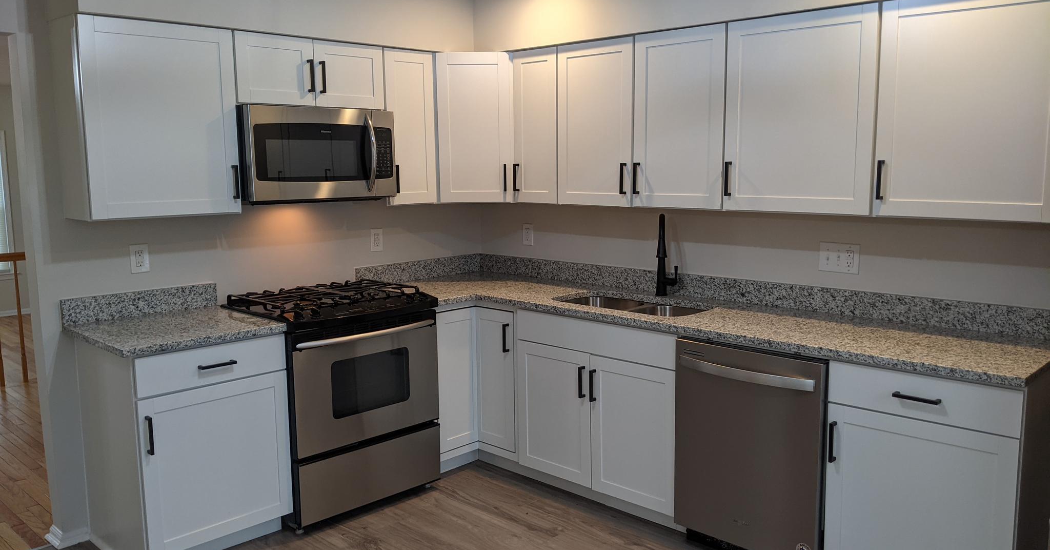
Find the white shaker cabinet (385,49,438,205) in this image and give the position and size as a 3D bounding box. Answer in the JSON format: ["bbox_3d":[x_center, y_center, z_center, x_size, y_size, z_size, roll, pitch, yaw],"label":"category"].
[{"bbox_3d":[-0.685,-0.749,4.214,0.325,0.761,0.305,7,11,44],"label":"white shaker cabinet"}]

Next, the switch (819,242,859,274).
[{"bbox_3d":[1.317,-0.070,3.434,0.167,0.118,0.012,7,11,44],"label":"switch"}]

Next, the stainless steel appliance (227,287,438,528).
[{"bbox_3d":[-0.897,0.570,3.876,0.680,0.962,0.768,7,11,44],"label":"stainless steel appliance"}]

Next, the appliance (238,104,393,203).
[{"bbox_3d":[-1.023,-0.554,3.819,0.420,0.417,0.757,7,11,44],"label":"appliance"}]

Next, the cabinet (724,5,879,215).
[{"bbox_3d":[1.159,-0.639,3.288,0.610,0.764,0.326,7,11,44],"label":"cabinet"}]

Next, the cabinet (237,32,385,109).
[{"bbox_3d":[-1.058,-0.922,3.805,0.325,0.305,0.762,7,11,44],"label":"cabinet"}]

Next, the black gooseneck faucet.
[{"bbox_3d":[0.672,-0.087,3.868,0.107,0.403,0.240,1,8,9],"label":"black gooseneck faucet"}]

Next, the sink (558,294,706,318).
[{"bbox_3d":[0.499,0.251,3.828,0.790,0.200,0.425,7,11,44],"label":"sink"}]

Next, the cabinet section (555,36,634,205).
[{"bbox_3d":[0.433,-0.715,3.926,0.455,0.757,0.327,7,11,44],"label":"cabinet section"}]

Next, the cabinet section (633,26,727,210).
[{"bbox_3d":[0.762,-0.675,3.612,0.459,0.757,0.327,7,11,44],"label":"cabinet section"}]

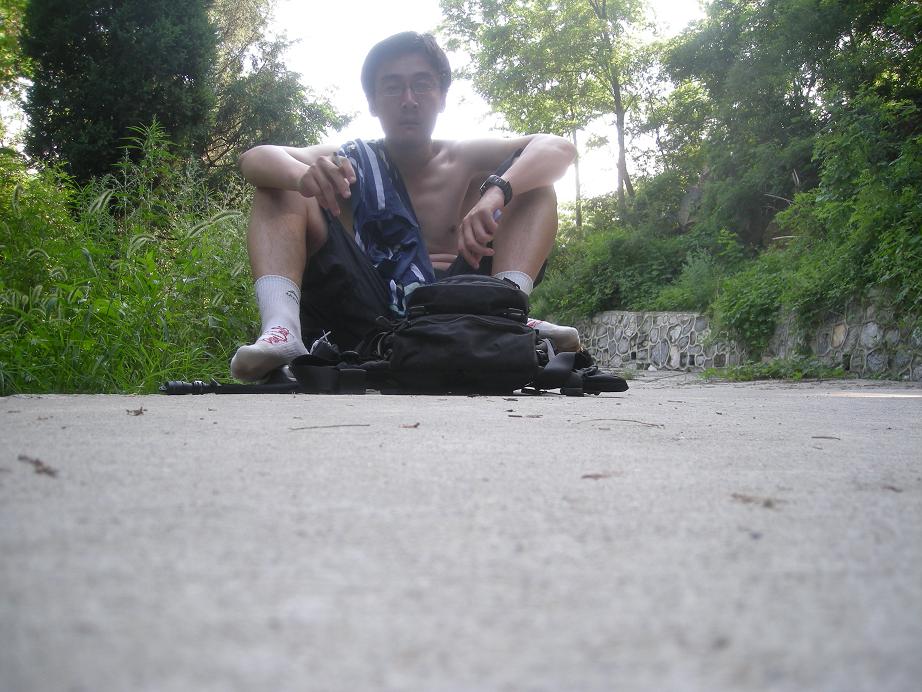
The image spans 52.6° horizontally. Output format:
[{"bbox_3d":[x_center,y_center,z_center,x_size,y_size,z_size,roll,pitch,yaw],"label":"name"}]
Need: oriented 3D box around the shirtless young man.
[{"bbox_3d":[-0.107,-0.300,1.960,0.690,0.750,0.720,0,-1,-2],"label":"shirtless young man"}]

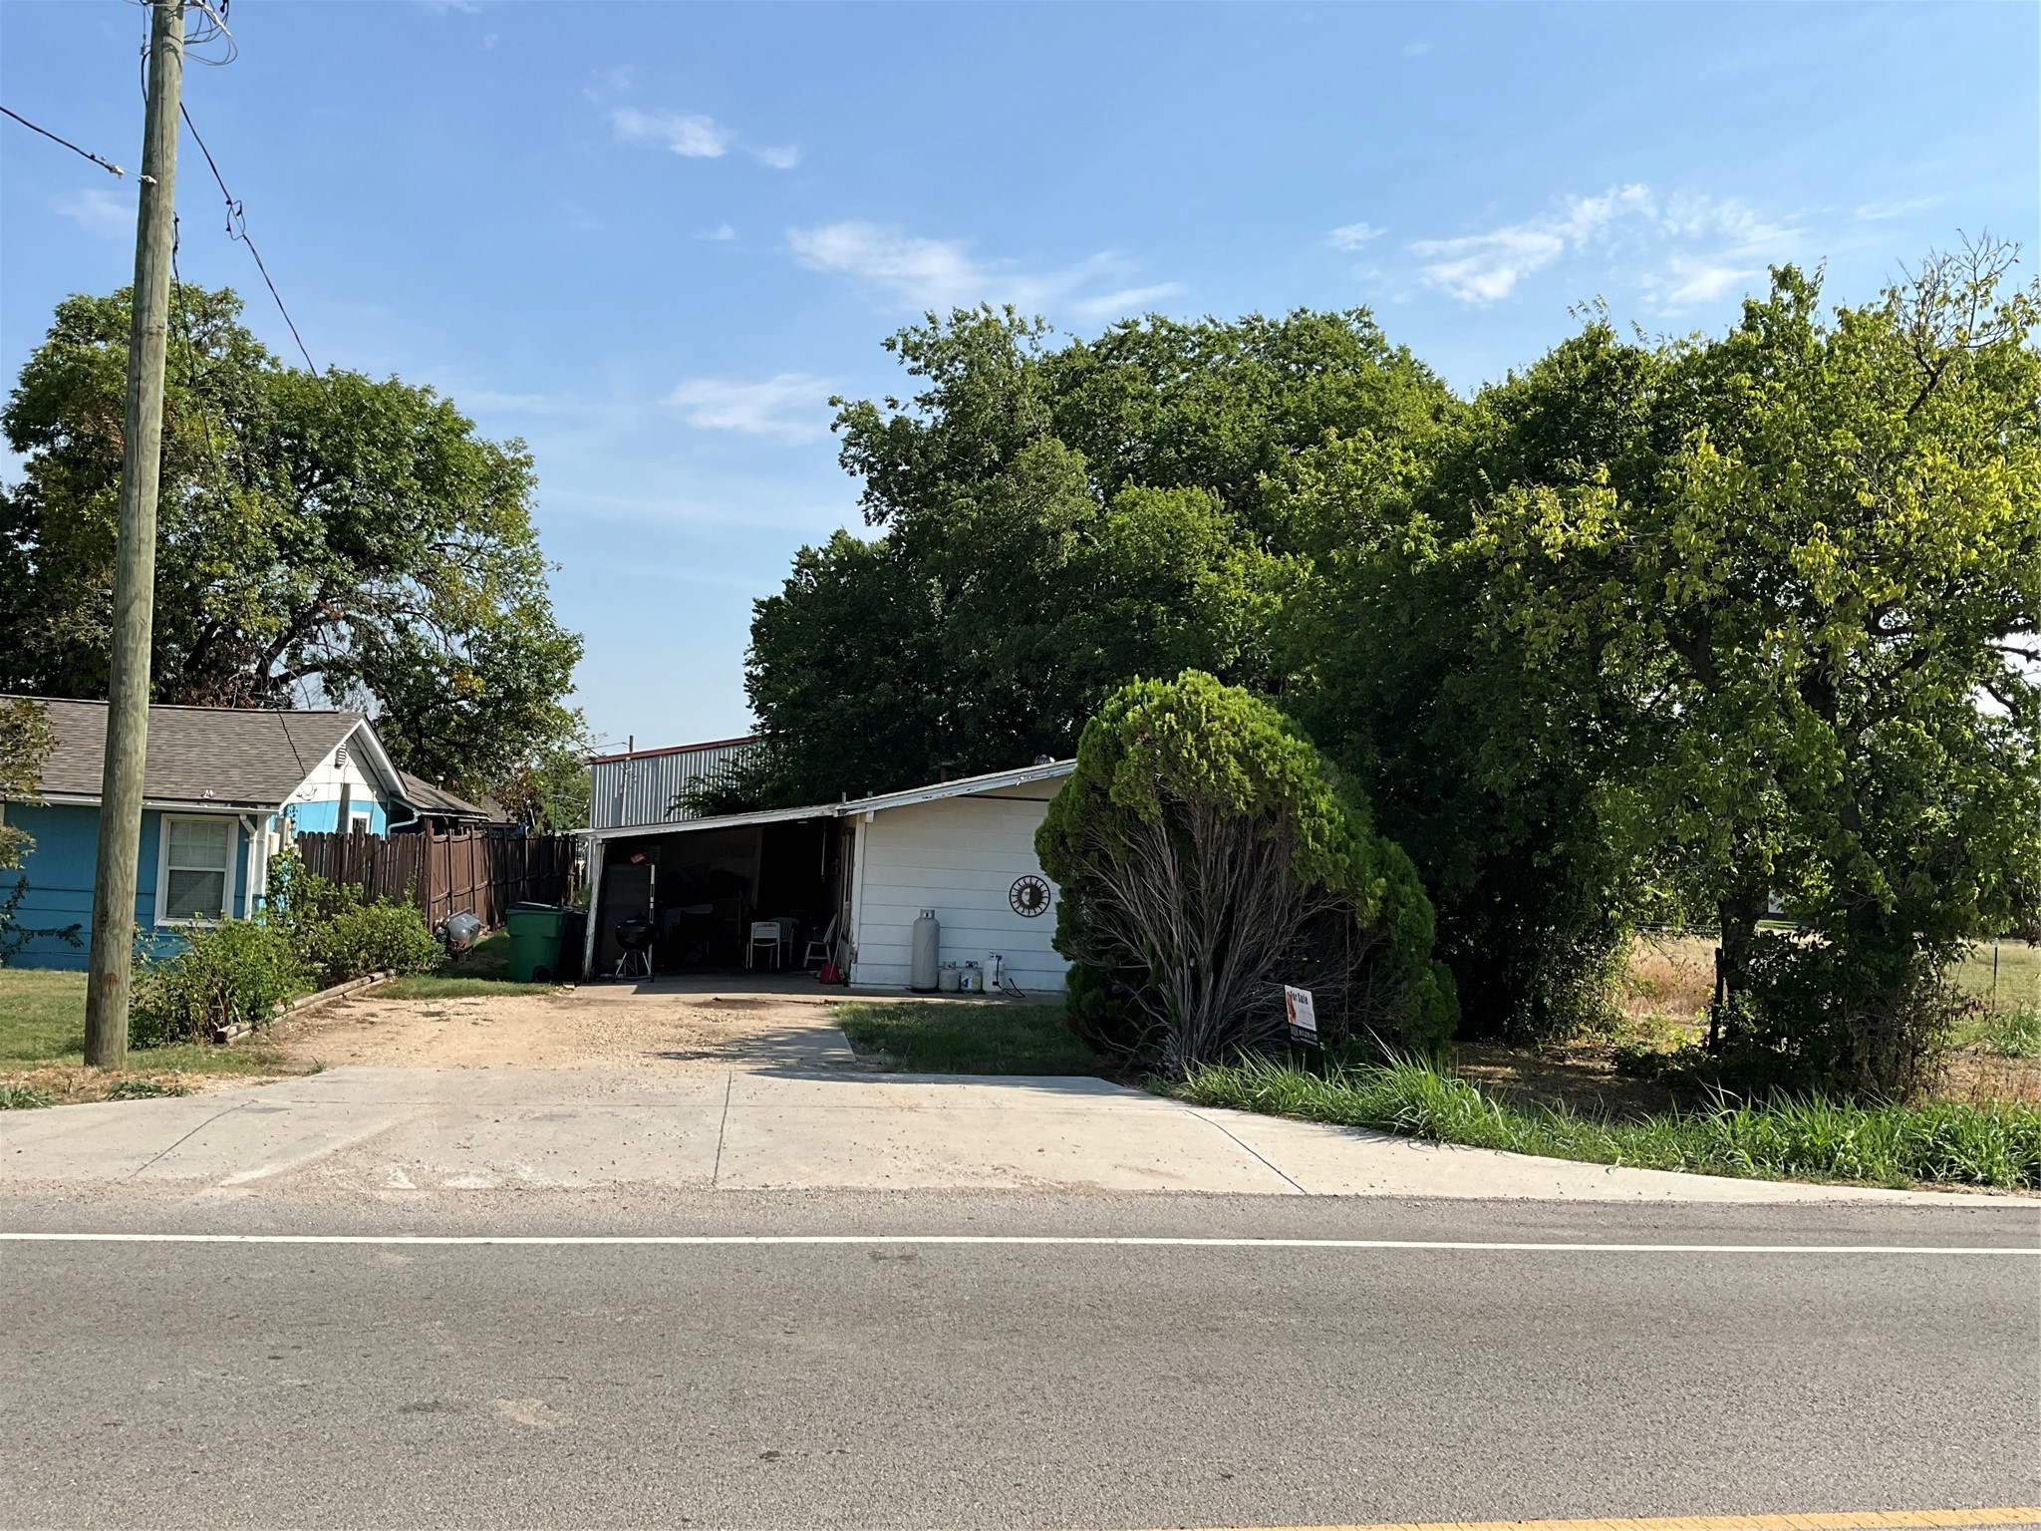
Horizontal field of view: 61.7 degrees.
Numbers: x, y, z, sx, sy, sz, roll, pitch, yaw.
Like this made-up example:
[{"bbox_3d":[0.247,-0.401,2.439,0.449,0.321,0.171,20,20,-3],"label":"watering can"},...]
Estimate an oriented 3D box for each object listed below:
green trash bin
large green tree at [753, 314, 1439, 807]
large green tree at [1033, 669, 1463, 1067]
[{"bbox_3d":[-6.600,2.400,23.300,0.820,1.100,0.680,3,-5,-7],"label":"green trash bin"},{"bbox_3d":[1.500,-2.300,33.000,13.800,12.800,11.500,3,-5,-12],"label":"large green tree"},{"bbox_3d":[2.050,0.940,15.500,3.700,3.600,3.300,3,-5,-12],"label":"large green tree"}]

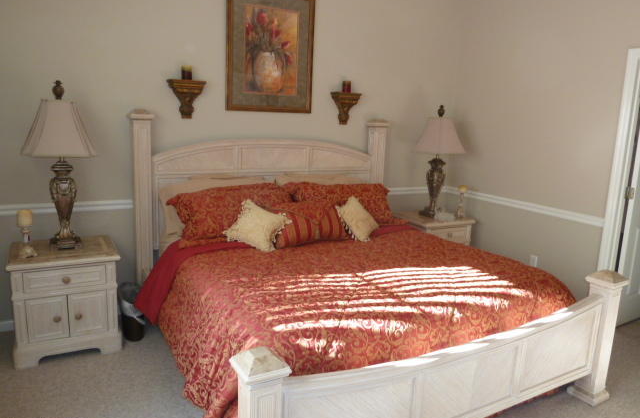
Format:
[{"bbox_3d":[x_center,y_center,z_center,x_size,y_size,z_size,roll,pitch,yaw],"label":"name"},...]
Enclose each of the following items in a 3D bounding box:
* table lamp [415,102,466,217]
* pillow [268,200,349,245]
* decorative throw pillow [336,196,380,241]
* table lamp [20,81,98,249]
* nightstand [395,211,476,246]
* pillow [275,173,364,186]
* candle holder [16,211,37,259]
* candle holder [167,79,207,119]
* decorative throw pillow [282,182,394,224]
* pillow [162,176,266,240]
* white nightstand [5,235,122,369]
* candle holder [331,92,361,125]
[{"bbox_3d":[1.097,-0.442,4.346,0.399,1.032,0.362,-4,12,-29],"label":"table lamp"},{"bbox_3d":[-0.104,0.102,3.358,0.600,0.340,0.160,-4,-26,-29],"label":"pillow"},{"bbox_3d":[0.275,0.061,3.237,0.300,0.120,0.300,48,27,5],"label":"decorative throw pillow"},{"bbox_3d":[-1.592,-0.260,2.847,0.399,1.024,0.362,-4,12,-29],"label":"table lamp"},{"bbox_3d":[1.085,0.396,4.604,0.610,0.625,0.540,-4,12,-29],"label":"nightstand"},{"bbox_3d":[0.051,-0.089,4.015,0.860,0.450,0.180,-4,-10,-29],"label":"pillow"},{"bbox_3d":[-1.781,0.152,2.821,0.110,0.268,0.110,-4,12,-29],"label":"candle holder"},{"bbox_3d":[-0.954,-0.777,3.318,0.258,0.261,0.109,-4,12,-29],"label":"candle holder"},{"bbox_3d":[0.184,-0.030,3.861,0.980,0.460,0.180,-4,-21,-29],"label":"decorative throw pillow"},{"bbox_3d":[-0.773,-0.034,3.536,0.850,0.450,0.180,-4,-10,-29],"label":"pillow"},{"bbox_3d":[-1.600,0.552,2.933,0.587,0.605,0.551,-4,12,-29],"label":"white nightstand"},{"bbox_3d":[0.237,-0.899,4.179,0.260,0.280,0.110,-4,12,-29],"label":"candle holder"}]

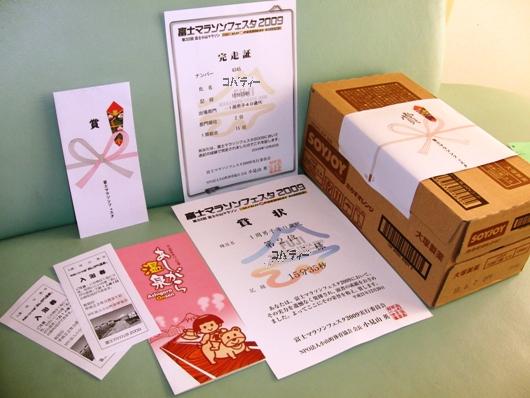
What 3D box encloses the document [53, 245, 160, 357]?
[{"bbox_3d":[-0.180,0.107,0.634,0.072,0.003,0.149,-17,44,-28],"label":"document"}]

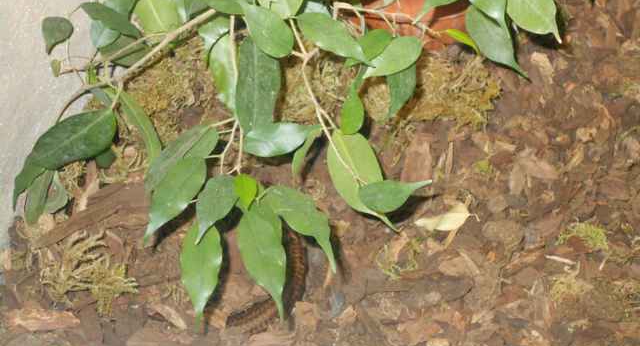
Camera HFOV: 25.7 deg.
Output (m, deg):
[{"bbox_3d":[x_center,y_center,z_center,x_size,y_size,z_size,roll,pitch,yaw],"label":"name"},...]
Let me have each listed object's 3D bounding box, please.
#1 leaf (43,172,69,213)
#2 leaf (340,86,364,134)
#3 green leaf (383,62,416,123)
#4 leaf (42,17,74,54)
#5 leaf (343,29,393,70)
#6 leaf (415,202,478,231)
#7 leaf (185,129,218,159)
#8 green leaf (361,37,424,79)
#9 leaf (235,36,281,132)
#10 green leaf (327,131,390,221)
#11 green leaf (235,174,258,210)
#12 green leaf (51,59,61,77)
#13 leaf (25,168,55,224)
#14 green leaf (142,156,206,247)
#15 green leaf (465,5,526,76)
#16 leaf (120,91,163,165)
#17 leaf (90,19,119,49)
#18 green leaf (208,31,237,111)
[{"bbox_3d":[-0.196,0.011,1.039,0.018,0.012,0.037,9,75,-3],"label":"leaf"},{"bbox_3d":[0.024,-0.047,1.038,0.018,0.010,0.040,3,68,1],"label":"leaf"},{"bbox_3d":[0.058,-0.069,1.100,0.024,0.068,0.013,19,0,1],"label":"green leaf"},{"bbox_3d":[-0.190,-0.098,1.012,0.019,0.029,0.010,28,0,-38],"label":"leaf"},{"bbox_3d":[0.038,-0.095,1.095,0.051,0.010,0.023,-37,78,-11],"label":"leaf"},{"bbox_3d":[0.090,0.031,1.000,0.046,0.011,0.021,-10,35,-14],"label":"leaf"},{"bbox_3d":[-0.090,-0.016,1.019,0.023,0.014,0.046,38,77,11],"label":"leaf"},{"bbox_3d":[0.048,-0.076,0.930,0.049,0.012,0.028,-35,76,5],"label":"green leaf"},{"bbox_3d":[-0.049,-0.071,1.098,0.034,0.016,0.081,0,76,0],"label":"leaf"},{"bbox_3d":[0.029,0.003,0.985,0.035,0.014,0.082,-28,68,-4],"label":"green leaf"},{"bbox_3d":[-0.043,0.011,0.830,0.015,0.007,0.024,-4,68,-3],"label":"green leaf"},{"bbox_3d":[-0.210,-0.083,1.117,0.008,0.005,0.015,3,73,-10],"label":"green leaf"},{"bbox_3d":[-0.180,0.014,0.900,0.015,0.012,0.041,22,68,-10],"label":"leaf"},{"bbox_3d":[-0.102,0.019,0.990,0.032,0.018,0.075,30,79,13],"label":"green leaf"},{"bbox_3d":[0.144,-0.111,1.156,0.040,0.016,0.077,-34,79,-14],"label":"green leaf"},{"bbox_3d":[-0.117,-0.029,0.920,0.019,0.016,0.057,-19,71,-6],"label":"leaf"},{"bbox_3d":[-0.148,-0.096,0.970,0.022,0.009,0.024,-15,73,-7],"label":"leaf"},{"bbox_3d":[-0.076,-0.079,1.117,0.027,0.015,0.067,-8,76,-2],"label":"green leaf"}]

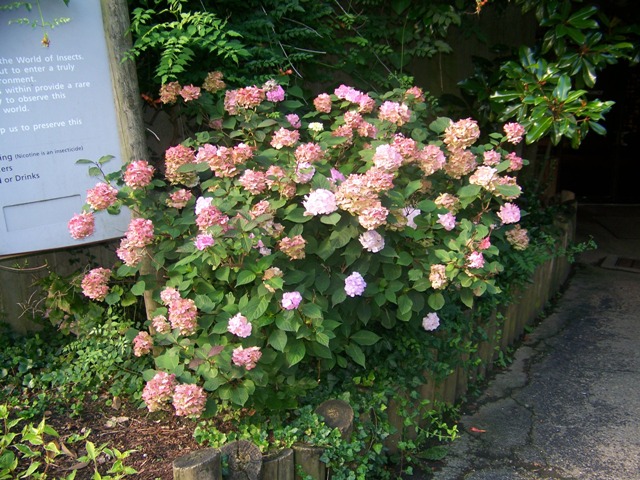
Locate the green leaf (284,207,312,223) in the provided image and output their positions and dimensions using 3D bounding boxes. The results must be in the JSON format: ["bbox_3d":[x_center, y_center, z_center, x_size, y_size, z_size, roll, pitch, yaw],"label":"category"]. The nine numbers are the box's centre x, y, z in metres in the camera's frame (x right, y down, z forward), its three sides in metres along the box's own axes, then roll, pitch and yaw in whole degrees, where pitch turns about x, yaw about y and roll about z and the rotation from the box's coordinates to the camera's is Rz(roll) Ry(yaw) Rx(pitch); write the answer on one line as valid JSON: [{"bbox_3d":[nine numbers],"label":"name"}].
[{"bbox_3d":[-0.073,-0.087,2.200,0.095,0.050,0.070,-3,20,-2],"label":"green leaf"}]

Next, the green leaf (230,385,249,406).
[{"bbox_3d":[-0.274,0.529,2.200,0.061,0.077,0.030,0,-15,0],"label":"green leaf"}]

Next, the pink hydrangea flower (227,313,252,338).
[{"bbox_3d":[-0.255,0.271,2.050,0.078,0.078,0.072,-5,21,-8],"label":"pink hydrangea flower"}]

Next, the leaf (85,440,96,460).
[{"bbox_3d":[-0.653,0.599,1.840,0.030,0.055,0.030,-11,22,-22],"label":"leaf"}]

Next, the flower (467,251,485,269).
[{"bbox_3d":[0.673,0.084,2.800,0.078,0.078,0.078,3,21,14],"label":"flower"}]

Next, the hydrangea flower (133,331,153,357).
[{"bbox_3d":[-0.658,0.384,2.400,0.072,0.093,0.078,0,20,0],"label":"hydrangea flower"}]

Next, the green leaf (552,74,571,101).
[{"bbox_3d":[1.418,-0.895,3.800,0.106,0.152,0.050,4,16,20],"label":"green leaf"}]

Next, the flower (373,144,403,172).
[{"bbox_3d":[0.269,-0.325,2.580,0.116,0.104,0.110,0,18,6],"label":"flower"}]

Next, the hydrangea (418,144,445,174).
[{"bbox_3d":[0.478,-0.342,2.750,0.119,0.121,0.110,1,15,10],"label":"hydrangea"}]

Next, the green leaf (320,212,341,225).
[{"bbox_3d":[0.044,-0.086,2.600,0.084,0.050,0.060,-1,20,1],"label":"green leaf"}]

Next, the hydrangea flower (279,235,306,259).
[{"bbox_3d":[-0.099,0.023,2.330,0.098,0.080,0.089,-3,18,-2],"label":"hydrangea flower"}]

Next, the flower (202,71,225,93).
[{"bbox_3d":[-0.543,-0.808,3.300,0.112,0.112,0.112,-5,20,-8],"label":"flower"}]

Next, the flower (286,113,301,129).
[{"bbox_3d":[-0.100,-0.451,2.440,0.055,0.060,0.055,-3,20,-2],"label":"flower"}]

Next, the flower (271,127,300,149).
[{"bbox_3d":[-0.152,-0.451,2.850,0.132,0.092,0.110,-2,15,-3],"label":"flower"}]

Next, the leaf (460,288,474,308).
[{"bbox_3d":[0.593,0.235,2.600,0.056,0.078,0.040,2,15,13],"label":"leaf"}]

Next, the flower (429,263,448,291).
[{"bbox_3d":[0.458,0.145,2.500,0.075,0.093,0.084,1,18,10],"label":"flower"}]

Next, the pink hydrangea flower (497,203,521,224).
[{"bbox_3d":[0.893,-0.125,3.050,0.113,0.104,0.108,4,21,16],"label":"pink hydrangea flower"}]

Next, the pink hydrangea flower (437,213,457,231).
[{"bbox_3d":[0.528,-0.077,2.700,0.081,0.069,0.067,4,19,11],"label":"pink hydrangea flower"}]

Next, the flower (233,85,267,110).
[{"bbox_3d":[-0.264,-0.542,2.460,0.120,0.085,0.110,-4,20,-5],"label":"flower"}]

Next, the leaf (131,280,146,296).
[{"bbox_3d":[-0.673,0.180,2.400,0.056,0.050,0.045,-8,19,-16],"label":"leaf"}]

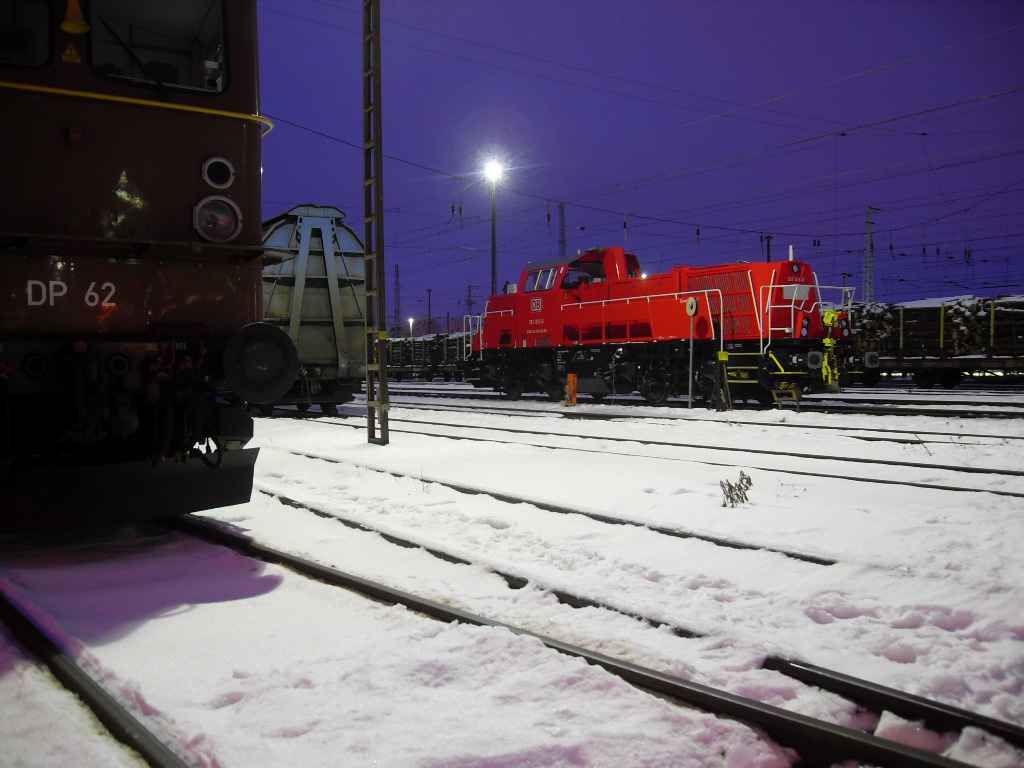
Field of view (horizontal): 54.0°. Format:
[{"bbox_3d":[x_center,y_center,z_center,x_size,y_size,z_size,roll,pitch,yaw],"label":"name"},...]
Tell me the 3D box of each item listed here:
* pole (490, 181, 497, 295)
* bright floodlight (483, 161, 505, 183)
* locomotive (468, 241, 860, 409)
[{"bbox_3d":[-1.115,-6.147,62.057,0.320,12.800,0.320,0,1,0],"label":"pole"},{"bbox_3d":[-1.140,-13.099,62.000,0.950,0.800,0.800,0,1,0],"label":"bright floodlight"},{"bbox_3d":[3.197,-1.682,28.654,3.070,4.270,15.600,0,1,-31],"label":"locomotive"}]

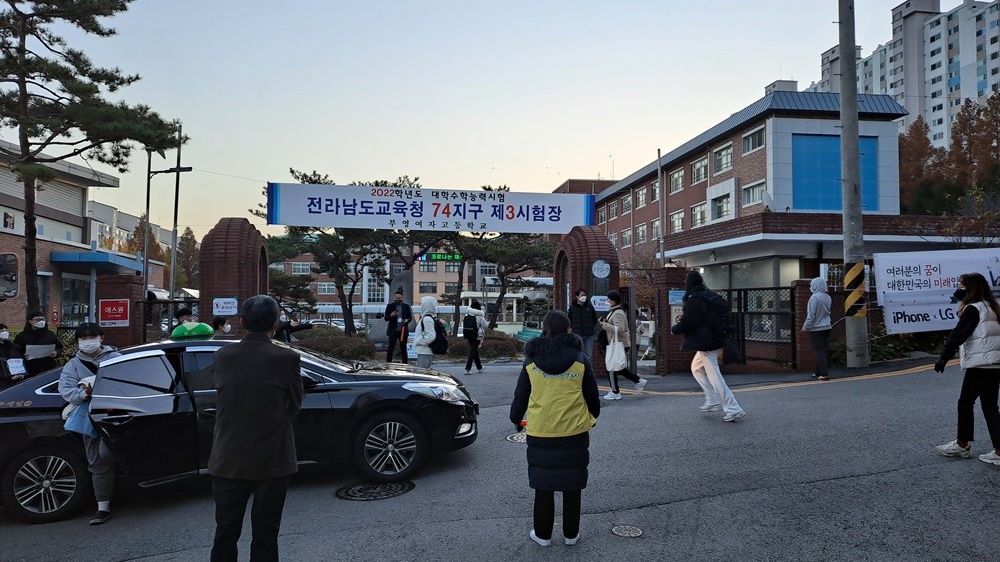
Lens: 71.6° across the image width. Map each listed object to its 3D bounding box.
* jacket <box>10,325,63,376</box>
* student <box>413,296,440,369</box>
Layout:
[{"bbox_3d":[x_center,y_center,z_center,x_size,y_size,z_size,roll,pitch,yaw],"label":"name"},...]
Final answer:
[{"bbox_3d":[-5.725,0.927,8.589,0.600,0.800,0.400,1,-2,-37],"label":"jacket"},{"bbox_3d":[-1.145,1.066,11.020,0.480,1.640,0.480,-1,-3,22],"label":"student"}]

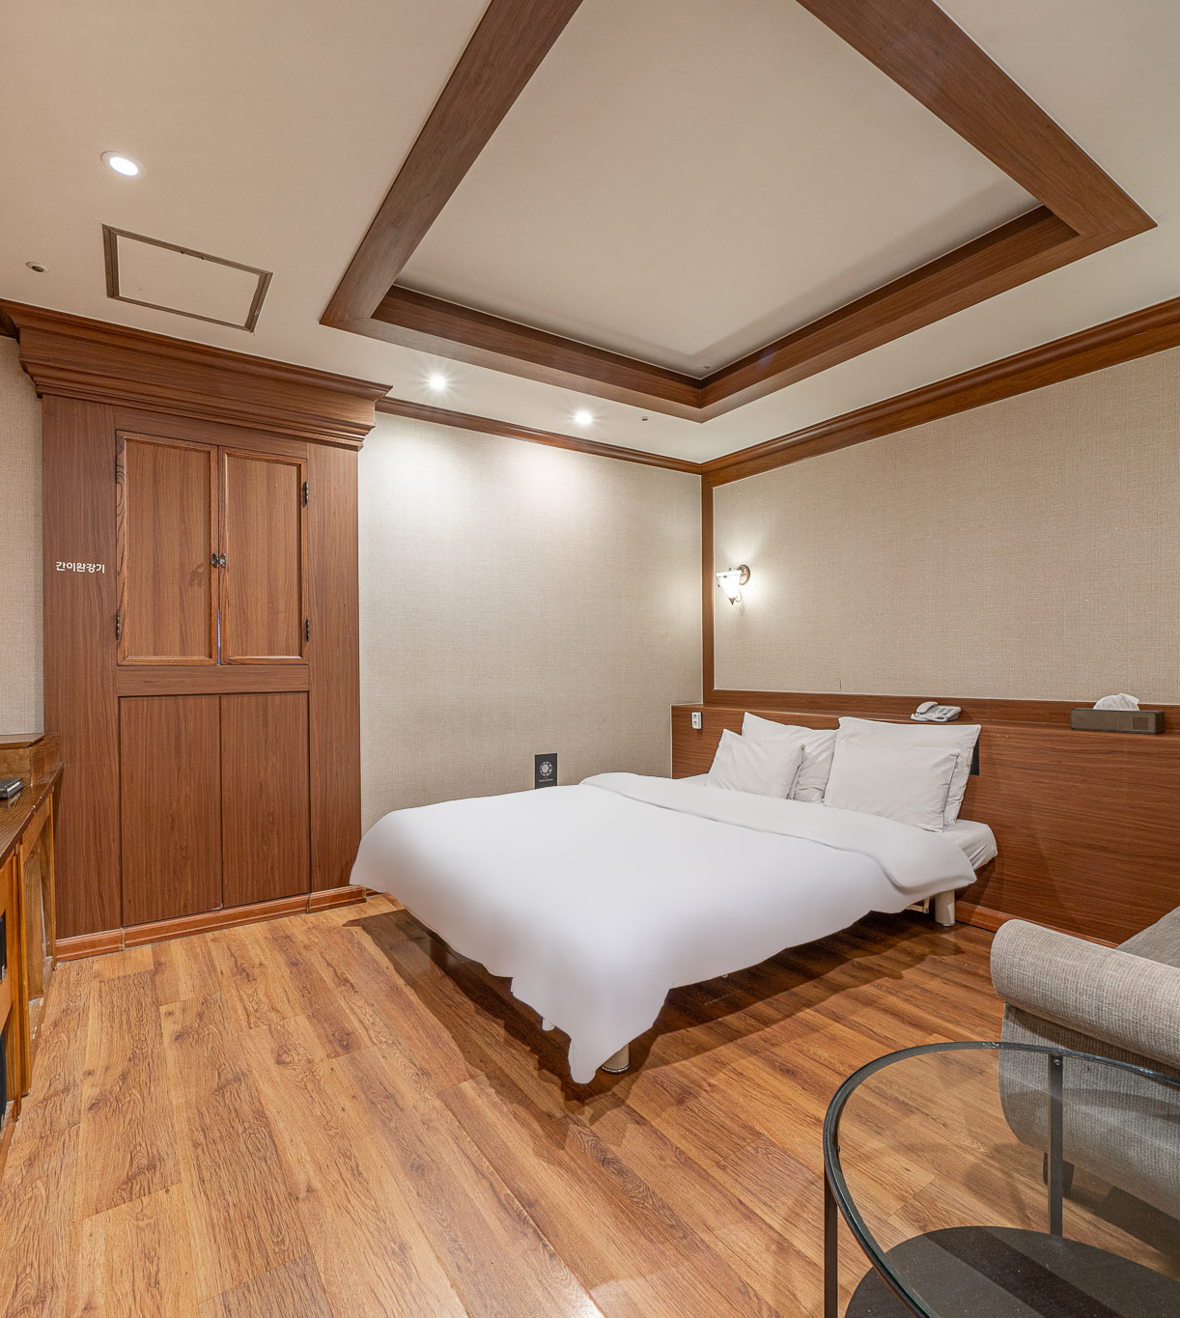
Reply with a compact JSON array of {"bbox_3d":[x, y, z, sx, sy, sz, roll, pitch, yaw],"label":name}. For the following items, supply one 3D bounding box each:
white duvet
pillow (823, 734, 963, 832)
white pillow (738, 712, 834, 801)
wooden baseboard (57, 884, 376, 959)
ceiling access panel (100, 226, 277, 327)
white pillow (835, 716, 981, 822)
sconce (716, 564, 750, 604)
[{"bbox_3d":[0.188,0.832,2.698,1.740,0.400,1.880,0,0,-35],"label":"white duvet"},{"bbox_3d":[1.268,0.531,2.816,0.130,0.330,0.550,16,-10,-34],"label":"pillow"},{"bbox_3d":[1.025,0.500,3.373,0.130,0.410,0.620,16,-10,-34],"label":"white pillow"},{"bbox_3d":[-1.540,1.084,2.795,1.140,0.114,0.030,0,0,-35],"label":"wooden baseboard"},{"bbox_3d":[-1.367,-1.268,2.244,0.456,0.025,0.462,0,0,-35],"label":"ceiling access panel"},{"bbox_3d":[1.350,0.475,2.899,0.130,0.420,0.630,16,-10,-34],"label":"white pillow"},{"bbox_3d":[0.894,-0.464,4.085,0.200,0.255,0.150,0,0,-35],"label":"sconce"}]

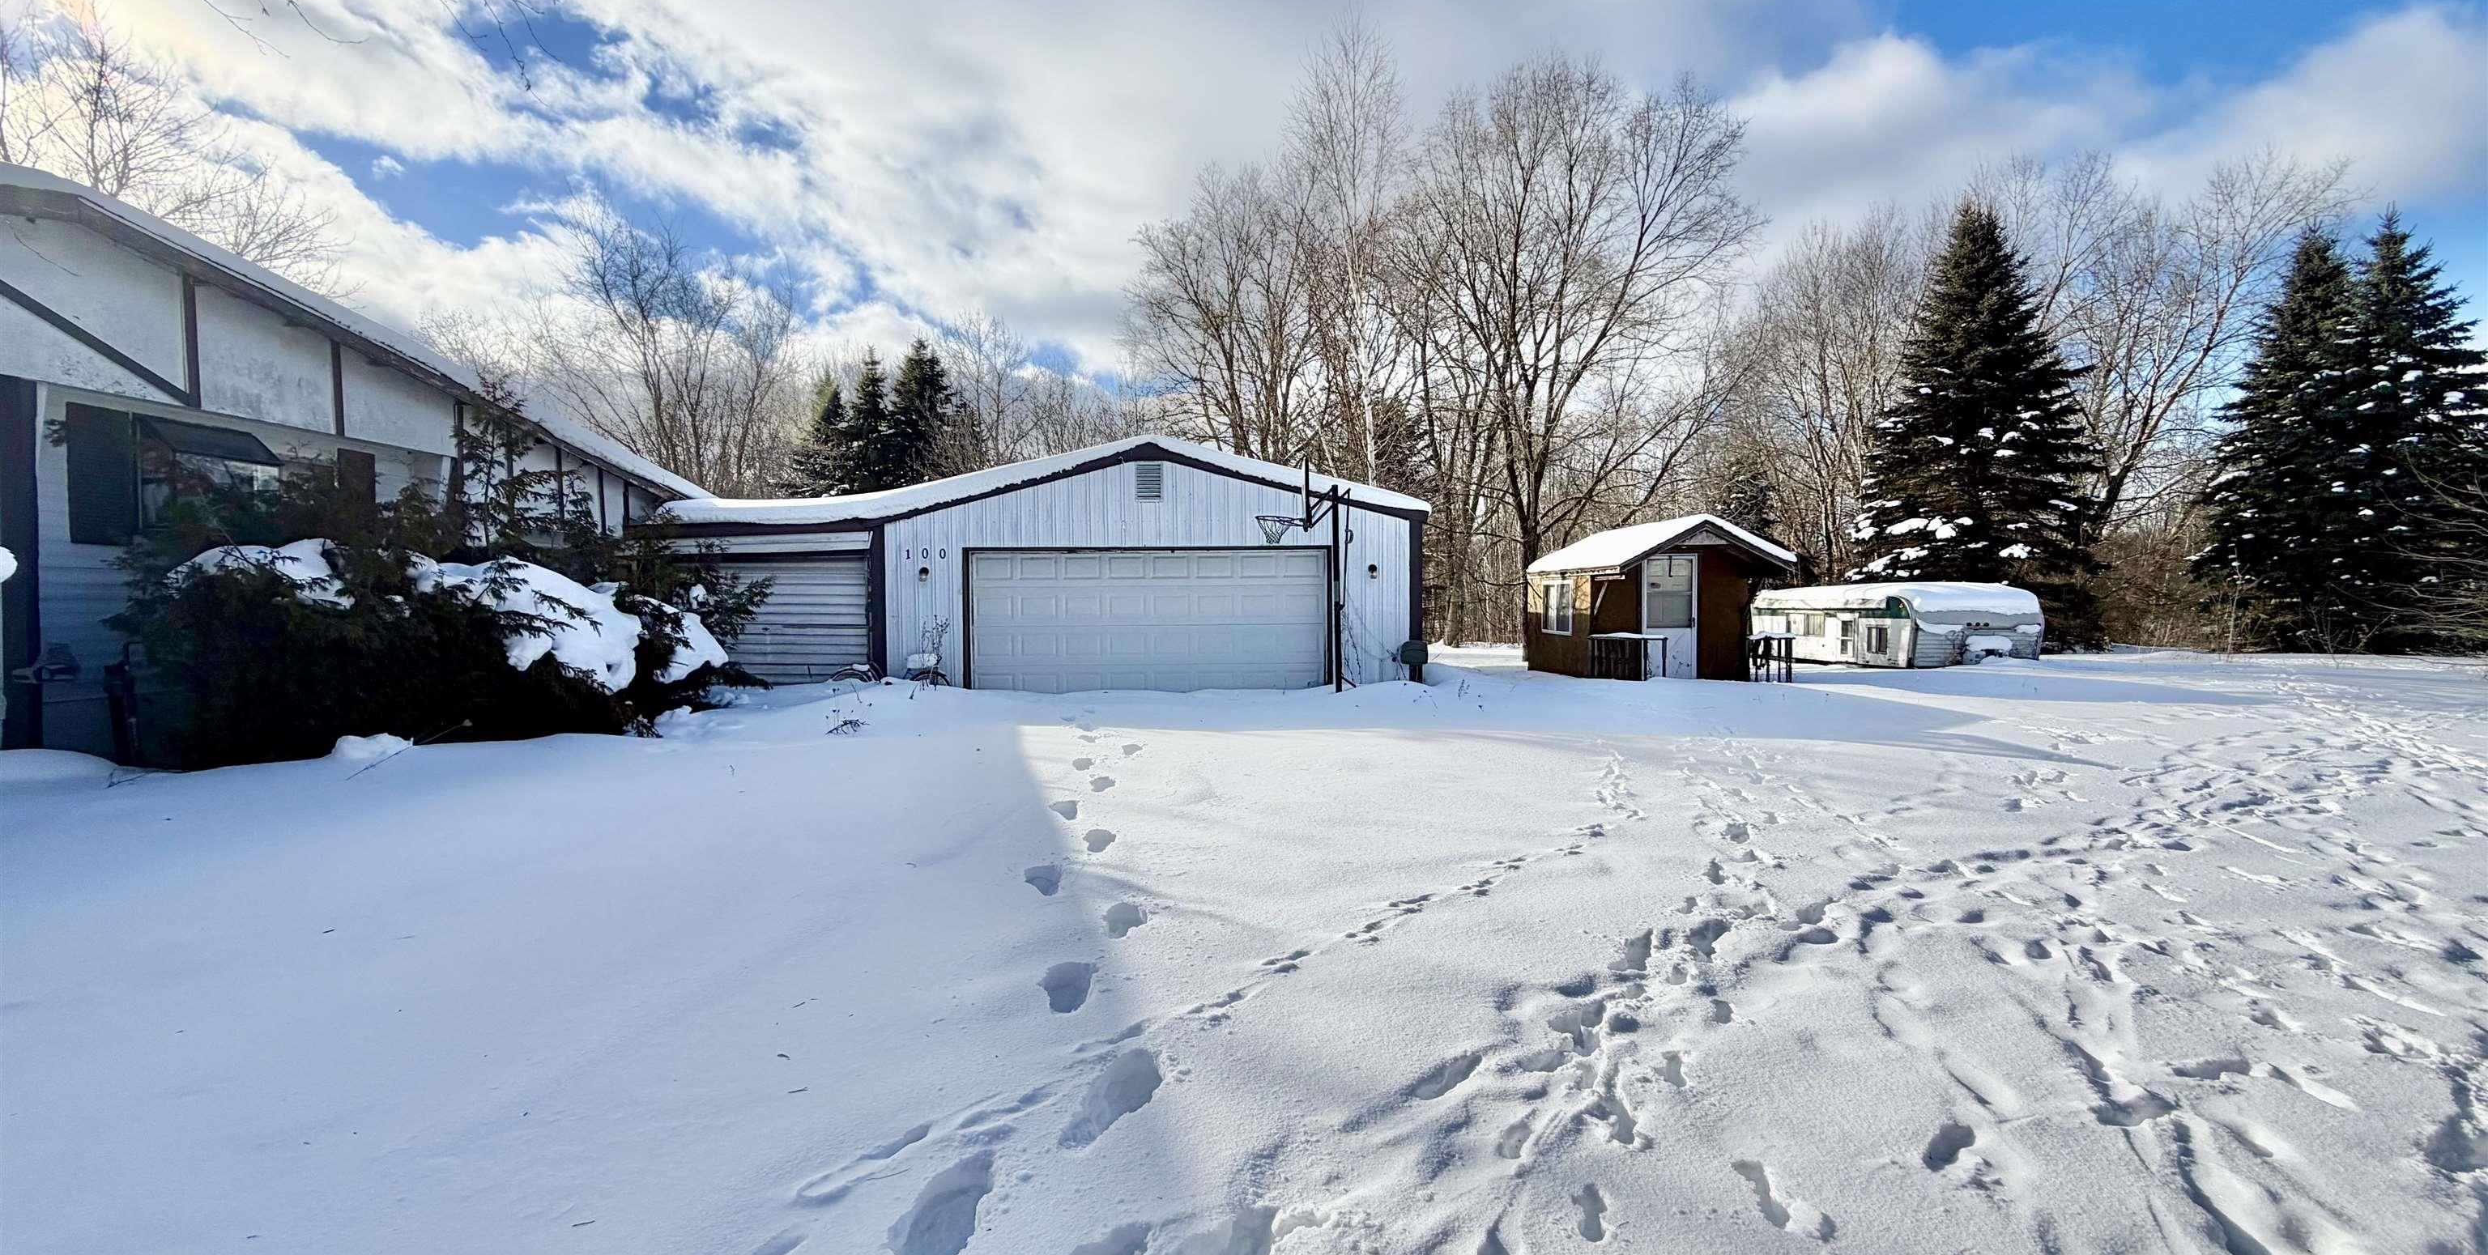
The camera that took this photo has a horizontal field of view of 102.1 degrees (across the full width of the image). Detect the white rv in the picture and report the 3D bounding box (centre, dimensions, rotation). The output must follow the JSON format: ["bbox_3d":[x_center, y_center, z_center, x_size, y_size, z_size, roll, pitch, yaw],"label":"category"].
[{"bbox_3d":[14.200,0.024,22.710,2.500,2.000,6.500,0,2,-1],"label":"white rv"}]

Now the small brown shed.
[{"bbox_3d":[6.540,-0.403,16.195,2.750,2.550,3.400,0,2,-7],"label":"small brown shed"}]

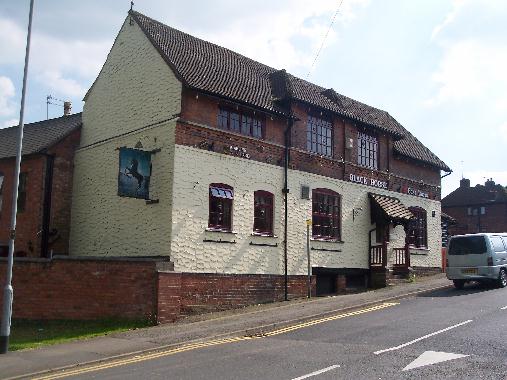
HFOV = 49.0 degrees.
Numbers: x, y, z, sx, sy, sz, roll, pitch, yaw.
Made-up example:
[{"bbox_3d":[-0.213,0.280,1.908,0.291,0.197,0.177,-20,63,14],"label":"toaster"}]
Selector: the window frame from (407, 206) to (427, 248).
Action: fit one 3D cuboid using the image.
[{"bbox_3d":[6.286,1.435,21.282,1.401,1.599,0.150,9,-12,-43],"label":"window frame"}]

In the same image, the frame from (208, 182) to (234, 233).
[{"bbox_3d":[-0.845,0.435,14.409,0.827,1.227,0.140,9,-12,-43],"label":"frame"}]

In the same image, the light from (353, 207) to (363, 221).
[{"bbox_3d":[3.434,0.786,18.251,0.120,0.465,0.328,9,-12,-43],"label":"light"}]

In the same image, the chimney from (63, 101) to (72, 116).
[{"bbox_3d":[-6.612,-2.879,19.800,0.250,0.540,0.250,9,-12,-43],"label":"chimney"}]

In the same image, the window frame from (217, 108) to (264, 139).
[{"bbox_3d":[-0.317,-1.800,15.332,1.828,0.610,0.140,9,-12,-43],"label":"window frame"}]

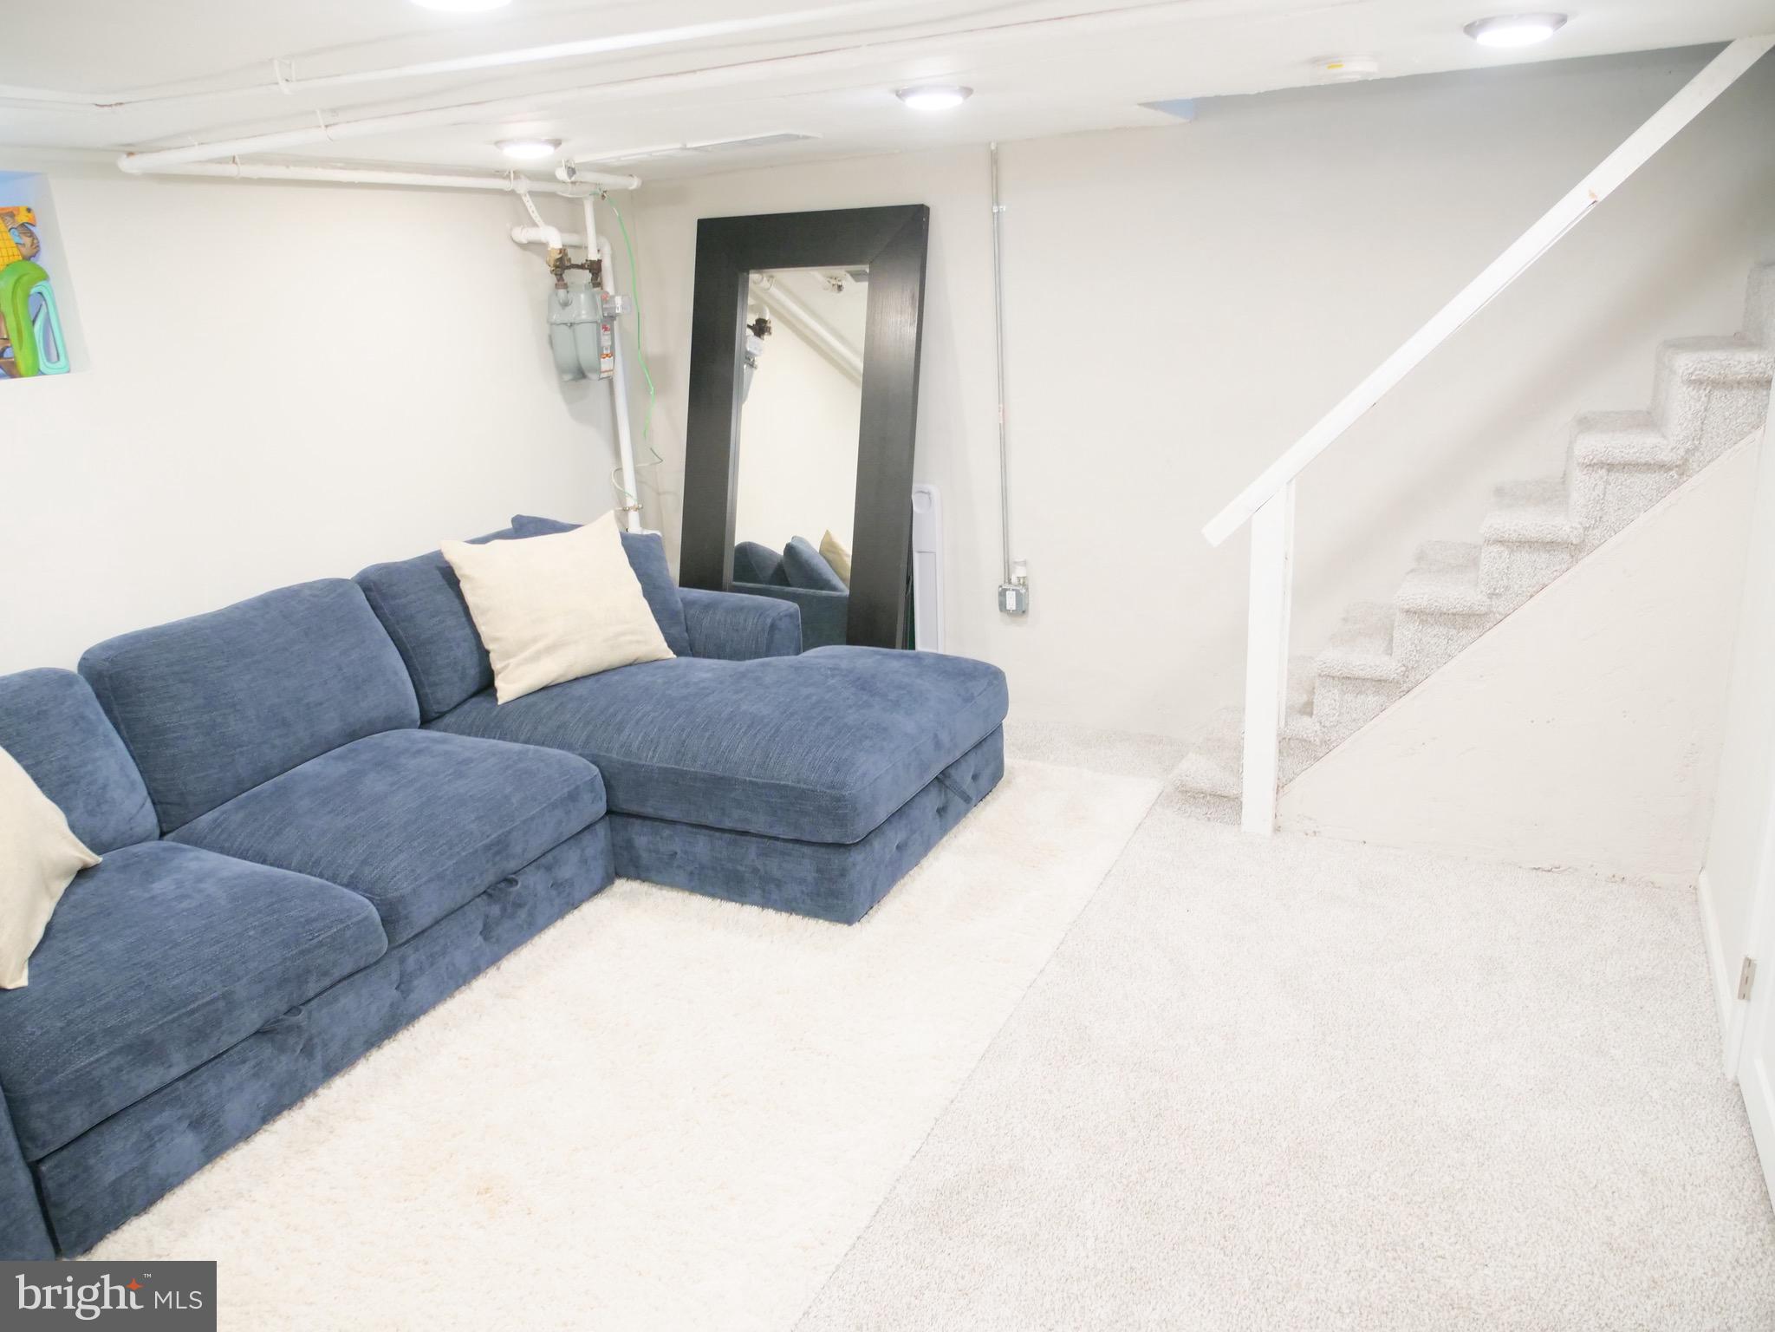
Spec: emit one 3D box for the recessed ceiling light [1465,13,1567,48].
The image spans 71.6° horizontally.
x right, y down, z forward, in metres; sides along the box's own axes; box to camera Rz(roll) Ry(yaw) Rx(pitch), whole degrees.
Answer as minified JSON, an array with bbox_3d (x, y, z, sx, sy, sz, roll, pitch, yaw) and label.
[{"bbox_3d":[1.289,-1.299,2.529,0.190,0.038,0.190,5,18,26],"label":"recessed ceiling light"}]

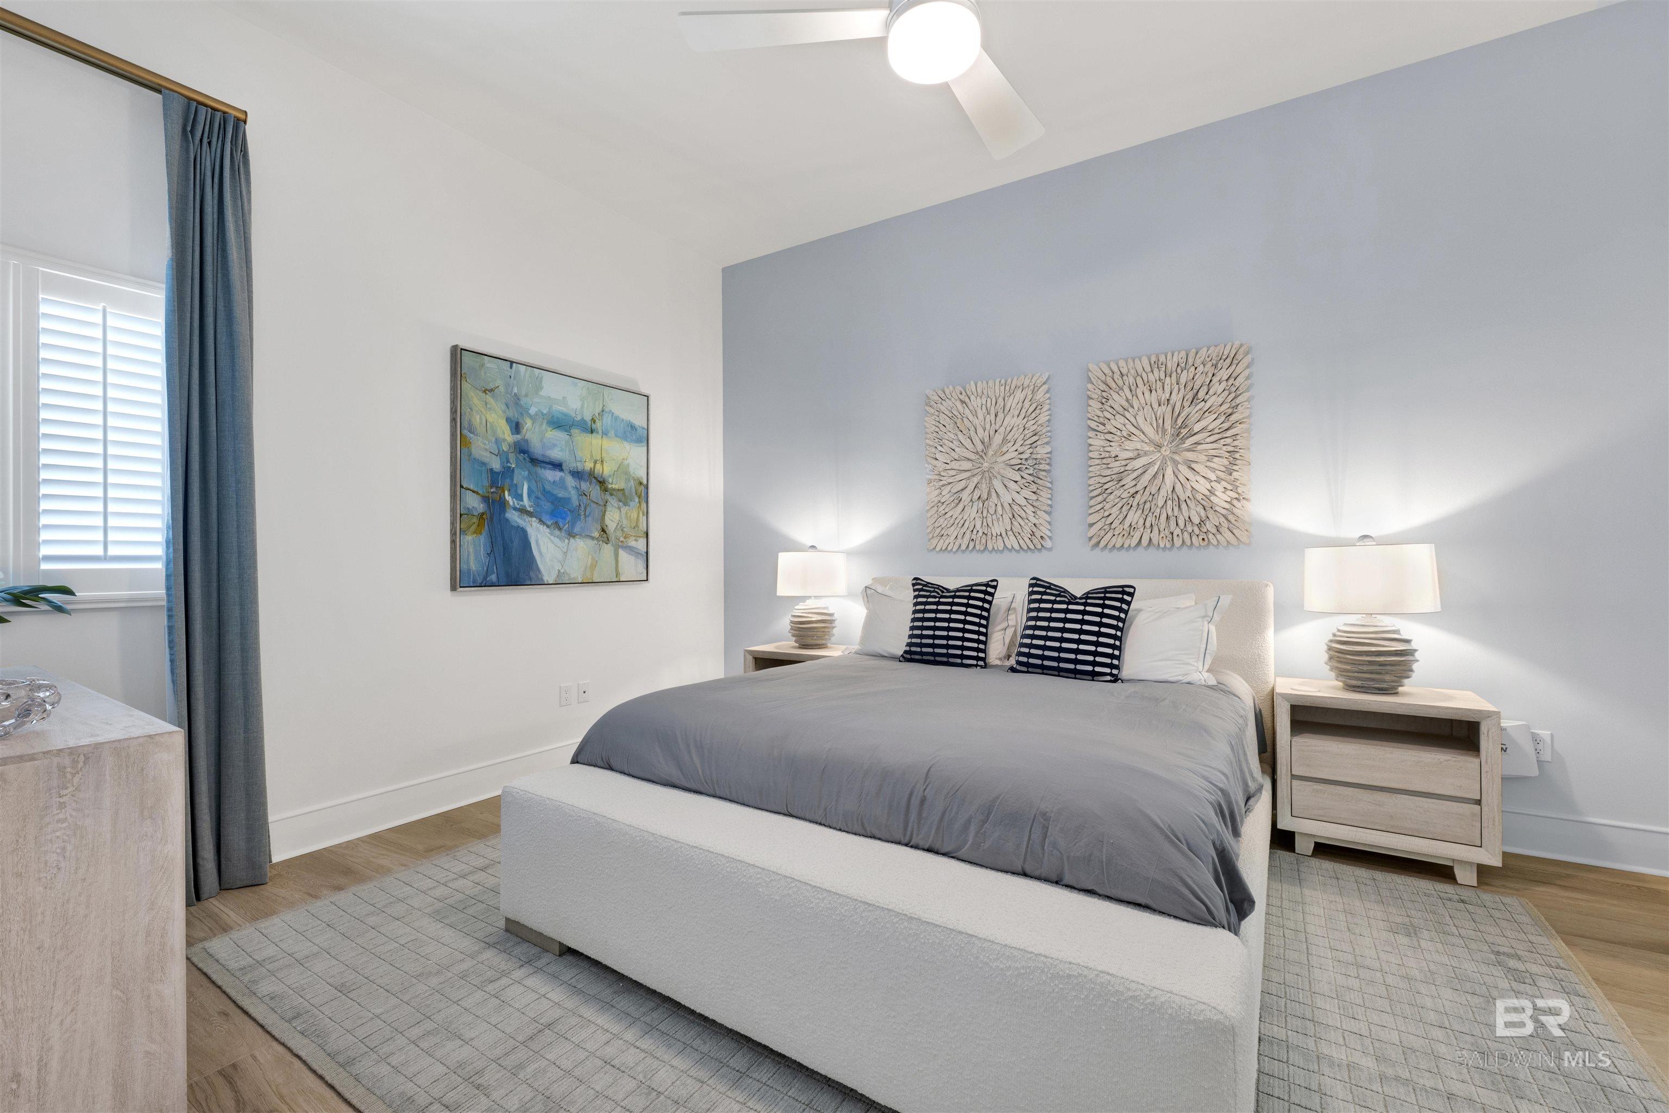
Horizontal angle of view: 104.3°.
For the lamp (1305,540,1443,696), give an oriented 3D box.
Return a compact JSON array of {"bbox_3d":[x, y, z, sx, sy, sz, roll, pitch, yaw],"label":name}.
[{"bbox_3d":[2.182,0.235,2.643,0.440,0.635,0.440,0,0,30],"label":"lamp"}]

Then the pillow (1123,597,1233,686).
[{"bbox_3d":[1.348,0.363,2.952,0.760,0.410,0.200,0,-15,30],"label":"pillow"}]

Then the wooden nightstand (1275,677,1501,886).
[{"bbox_3d":[2.173,0.871,2.635,0.662,0.637,0.410,0,0,30],"label":"wooden nightstand"}]

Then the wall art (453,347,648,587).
[{"bbox_3d":[-1.488,-0.419,3.564,0.050,1.163,1.123,0,0,35],"label":"wall art"}]

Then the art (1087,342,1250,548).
[{"bbox_3d":[1.618,-0.516,3.176,0.700,0.935,0.060,0,0,30],"label":"art"}]

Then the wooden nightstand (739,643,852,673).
[{"bbox_3d":[-0.154,0.883,3.975,0.660,0.637,0.410,0,0,30],"label":"wooden nightstand"}]

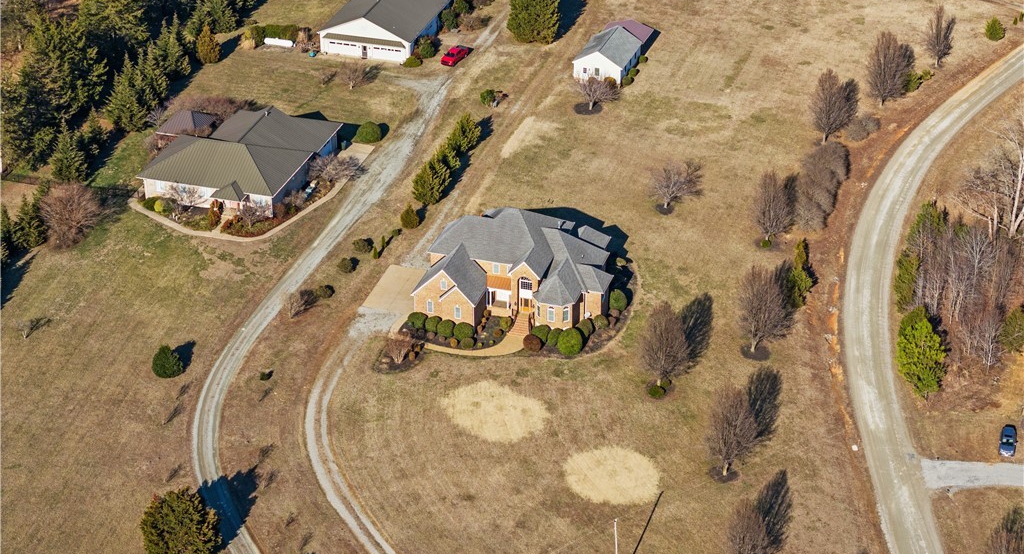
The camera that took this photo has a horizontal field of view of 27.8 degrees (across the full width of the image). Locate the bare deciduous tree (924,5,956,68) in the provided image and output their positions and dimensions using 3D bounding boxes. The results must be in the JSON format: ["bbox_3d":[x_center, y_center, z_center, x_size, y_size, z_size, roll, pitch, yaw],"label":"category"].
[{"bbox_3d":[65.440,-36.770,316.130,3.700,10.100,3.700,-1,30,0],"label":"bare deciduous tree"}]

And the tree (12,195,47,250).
[{"bbox_3d":[-63.550,-7.540,272.150,4.660,7.150,4.660,0,30,0],"label":"tree"}]

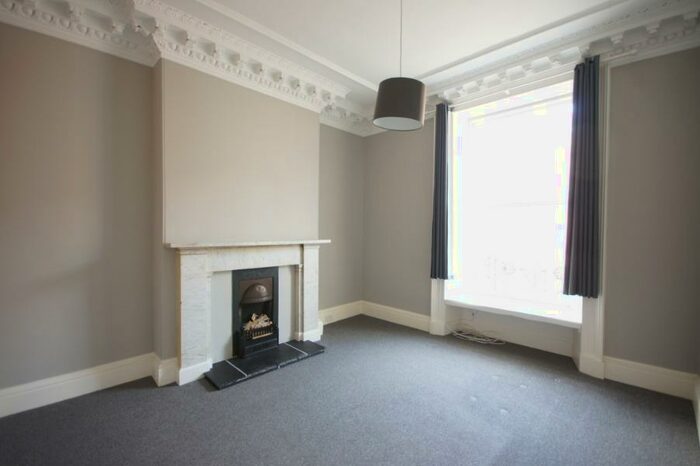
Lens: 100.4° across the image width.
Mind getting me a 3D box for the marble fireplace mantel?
[{"bbox_3d":[-0.862,0.655,2.859,1.596,1.143,0.184,0,1,-45],"label":"marble fireplace mantel"}]

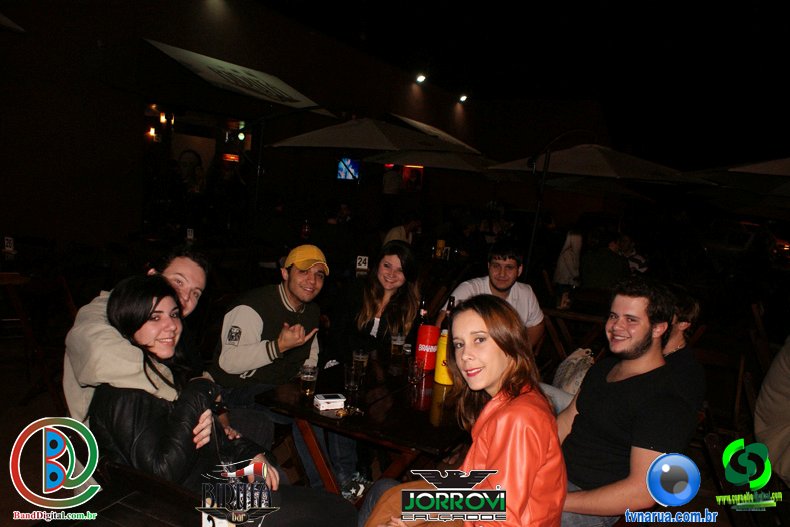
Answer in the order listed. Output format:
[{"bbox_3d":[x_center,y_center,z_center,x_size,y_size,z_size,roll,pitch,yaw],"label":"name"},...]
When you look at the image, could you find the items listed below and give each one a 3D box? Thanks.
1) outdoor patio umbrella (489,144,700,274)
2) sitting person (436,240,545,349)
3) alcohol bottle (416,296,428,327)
[{"bbox_3d":[3.245,-0.858,9.825,2.950,2.600,2.700,-1,8,-33],"label":"outdoor patio umbrella"},{"bbox_3d":[0.471,0.506,2.949,0.600,1.220,0.800,6,7,17],"label":"sitting person"},{"bbox_3d":[0.114,0.277,2.400,0.075,0.290,0.075,4,7,0],"label":"alcohol bottle"}]

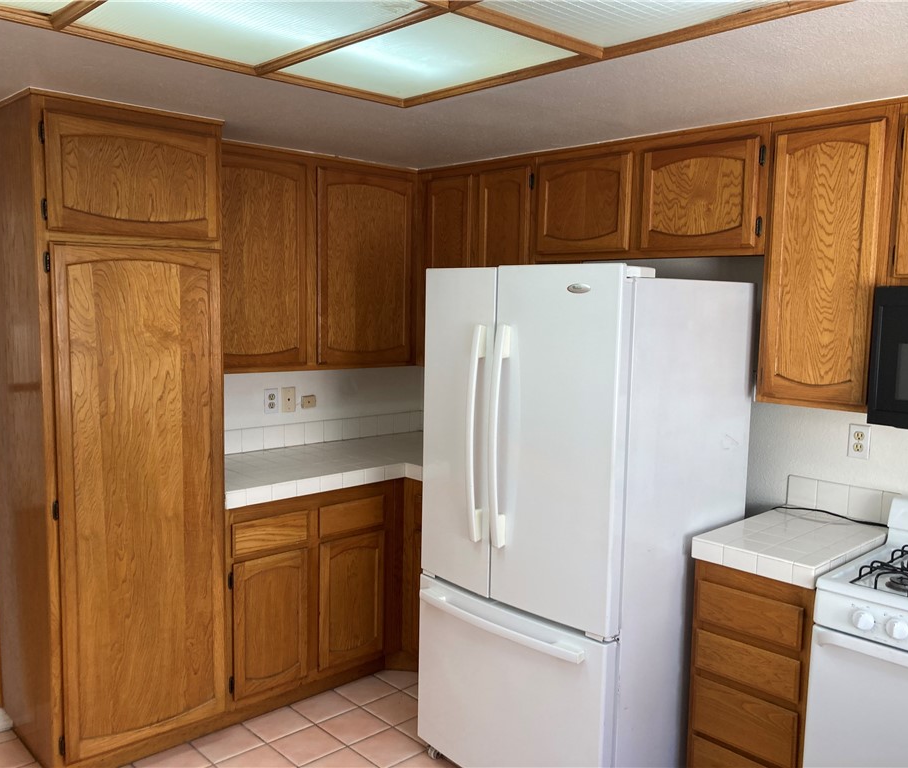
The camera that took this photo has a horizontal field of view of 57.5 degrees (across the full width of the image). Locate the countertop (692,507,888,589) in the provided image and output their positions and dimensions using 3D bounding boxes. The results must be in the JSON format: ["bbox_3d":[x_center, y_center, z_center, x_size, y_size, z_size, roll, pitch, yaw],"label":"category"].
[{"bbox_3d":[1.109,0.511,2.686,0.643,0.069,0.392,-4,8,-43],"label":"countertop"}]

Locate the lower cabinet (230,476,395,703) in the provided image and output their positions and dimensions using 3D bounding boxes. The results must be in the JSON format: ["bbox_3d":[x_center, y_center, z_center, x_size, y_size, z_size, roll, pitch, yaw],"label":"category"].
[{"bbox_3d":[-0.749,0.809,3.644,0.860,0.799,0.636,-4,8,-43],"label":"lower cabinet"}]

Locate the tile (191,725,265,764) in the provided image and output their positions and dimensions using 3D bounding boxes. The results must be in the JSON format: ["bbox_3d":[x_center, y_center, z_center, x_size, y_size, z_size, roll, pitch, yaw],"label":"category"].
[{"bbox_3d":[-0.832,1.322,3.052,0.202,0.014,0.190,-4,8,-43],"label":"tile"}]

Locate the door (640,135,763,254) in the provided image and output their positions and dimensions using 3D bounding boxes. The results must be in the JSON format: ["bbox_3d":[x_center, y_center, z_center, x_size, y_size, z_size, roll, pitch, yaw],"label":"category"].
[{"bbox_3d":[0.865,-0.660,2.920,0.024,0.356,0.446,-4,8,-43],"label":"door"}]

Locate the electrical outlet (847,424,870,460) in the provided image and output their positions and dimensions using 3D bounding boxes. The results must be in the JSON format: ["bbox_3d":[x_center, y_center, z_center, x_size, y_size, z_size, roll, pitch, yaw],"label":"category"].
[{"bbox_3d":[1.390,0.198,2.839,0.012,0.117,0.072,-4,8,-43],"label":"electrical outlet"}]

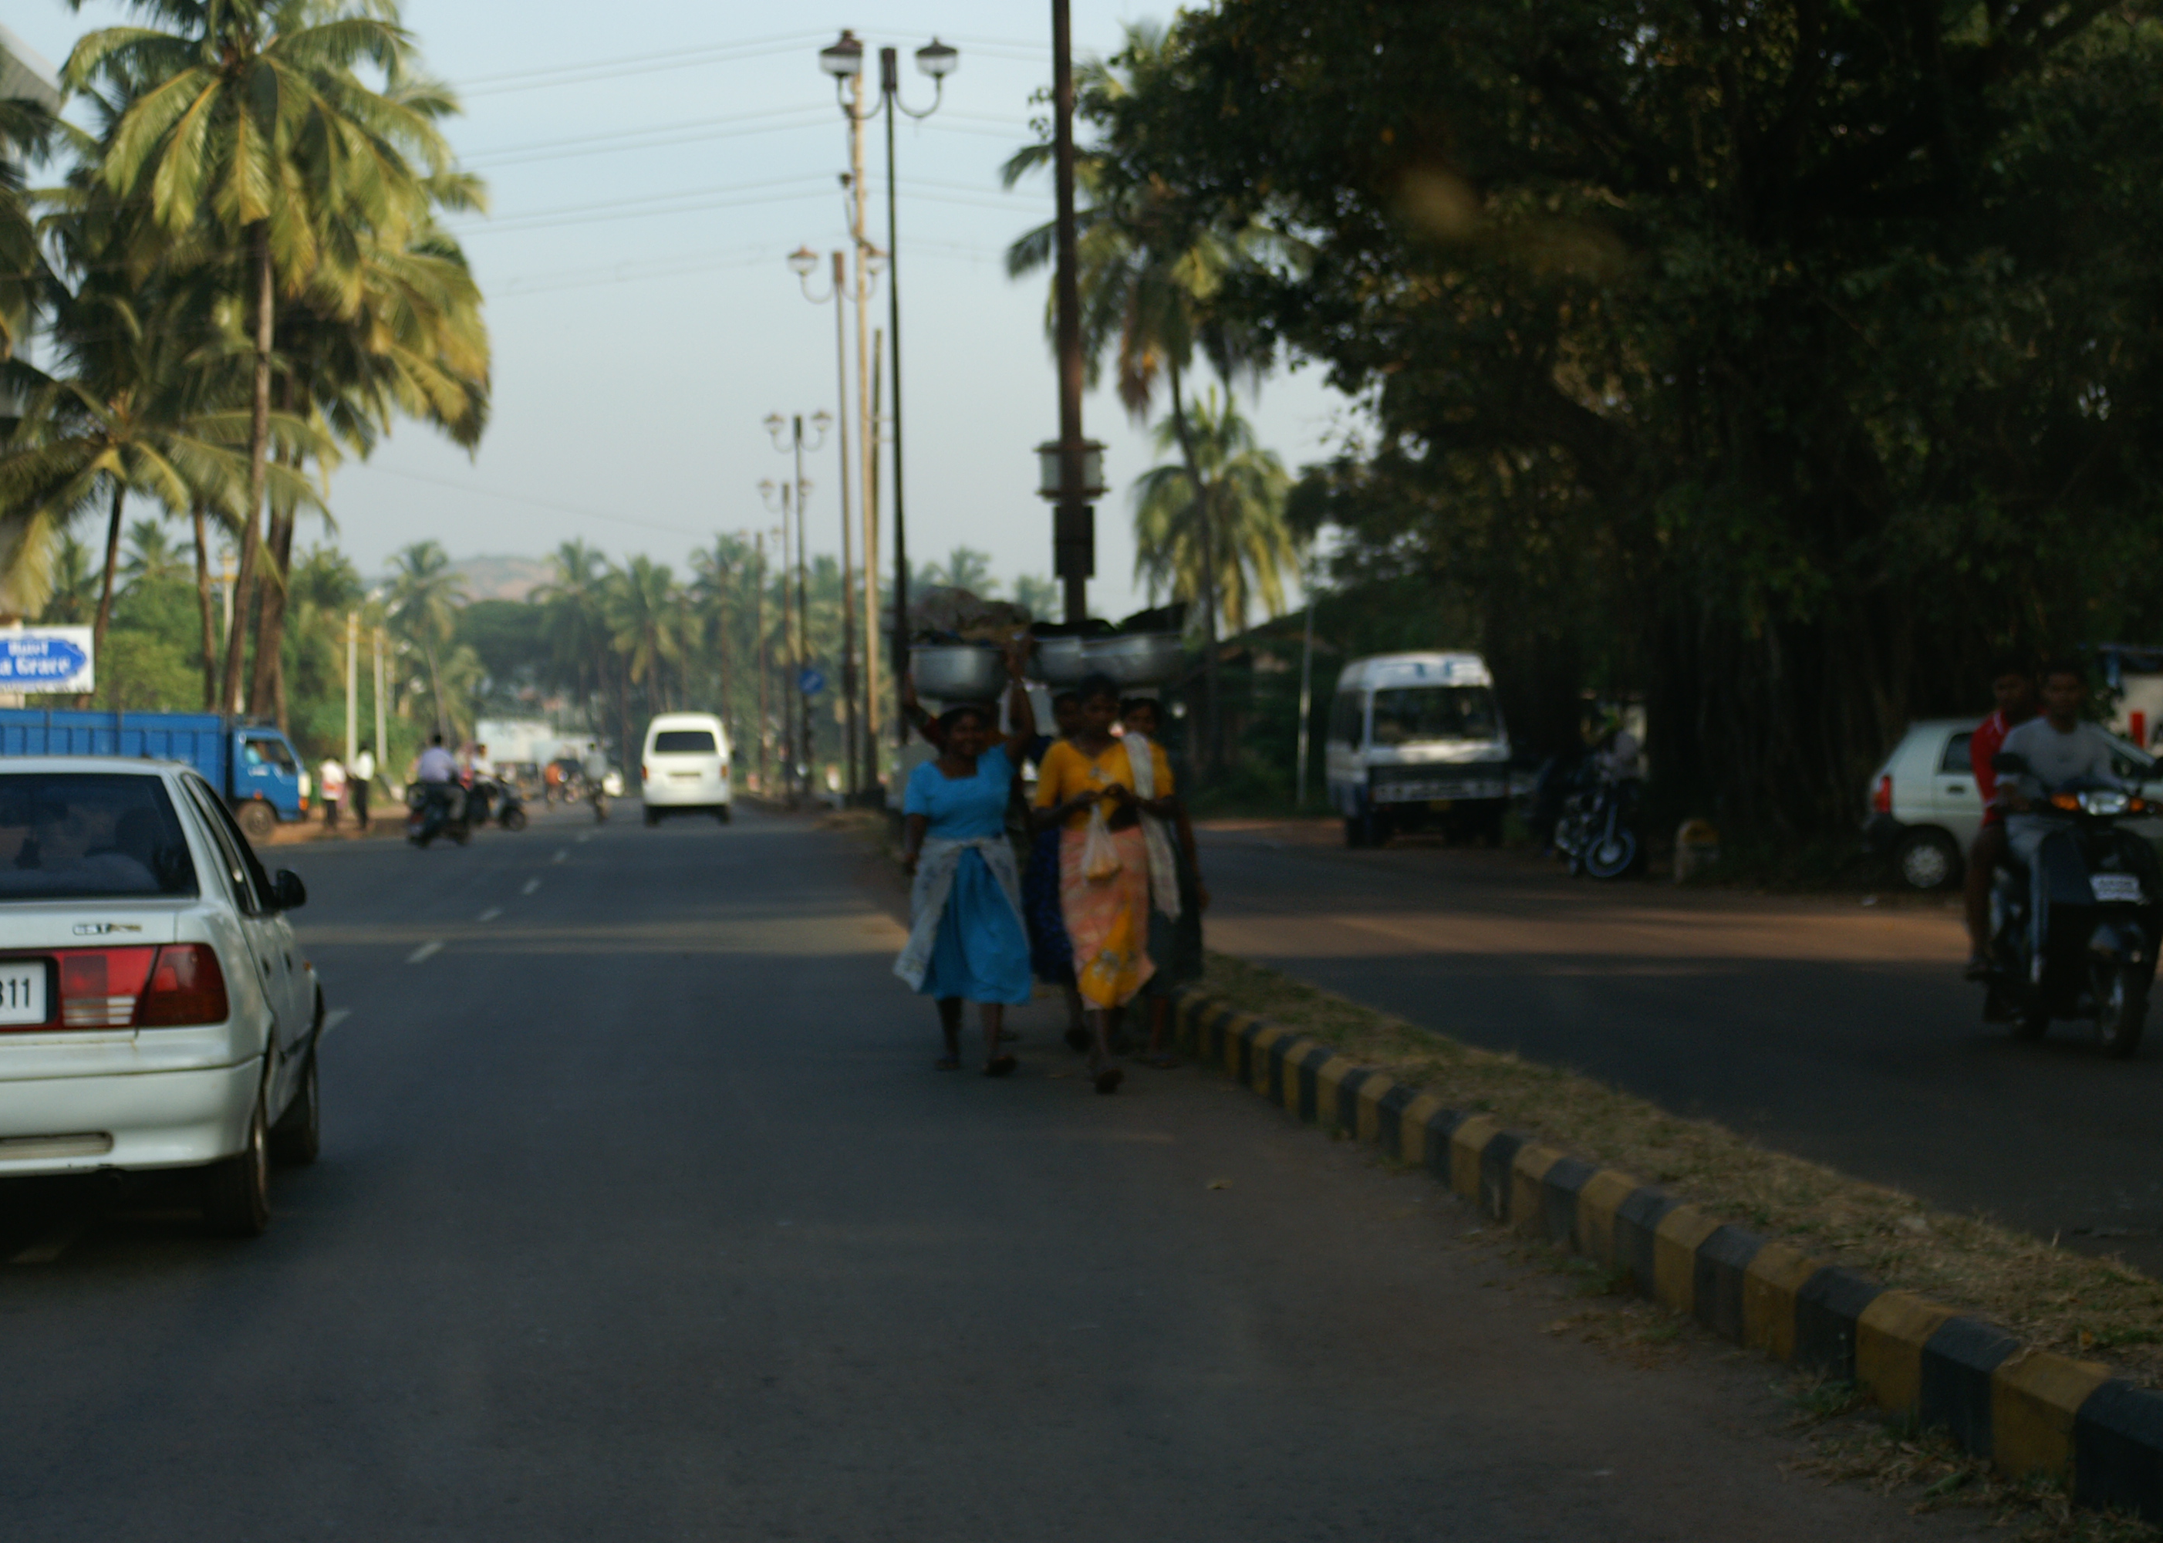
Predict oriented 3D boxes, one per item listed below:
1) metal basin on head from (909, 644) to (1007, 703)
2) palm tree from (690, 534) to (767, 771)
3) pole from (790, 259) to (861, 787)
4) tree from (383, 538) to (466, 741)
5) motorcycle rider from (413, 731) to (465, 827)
[{"bbox_3d":[-0.500,-0.400,19.750,0.400,0.235,0.400,-1,0,0],"label":"metal basin on head"},{"bbox_3d":[-19.908,-6.636,272.000,5.000,13.300,5.000,-1,0,-5],"label":"palm tree"},{"bbox_3d":[-4.001,-4.216,82.000,1.650,9.400,0.500,-1,0,-5],"label":"pole"},{"bbox_3d":[-30.615,-5.320,225.000,4.200,11.200,4.200,-1,0,-5],"label":"tree"},{"bbox_3d":[-9.035,0.115,68.000,0.600,1.350,0.750,-1,0,18],"label":"motorcycle rider"}]

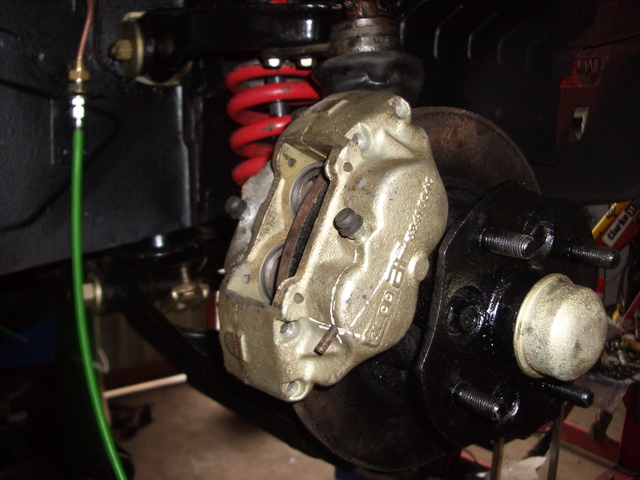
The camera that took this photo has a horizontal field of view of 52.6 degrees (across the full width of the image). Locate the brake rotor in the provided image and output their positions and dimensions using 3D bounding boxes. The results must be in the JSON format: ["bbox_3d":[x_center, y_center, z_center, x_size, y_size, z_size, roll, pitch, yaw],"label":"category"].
[{"bbox_3d":[0.075,0.035,0.410,0.234,0.234,0.030,-5,11,-34],"label":"brake rotor"}]

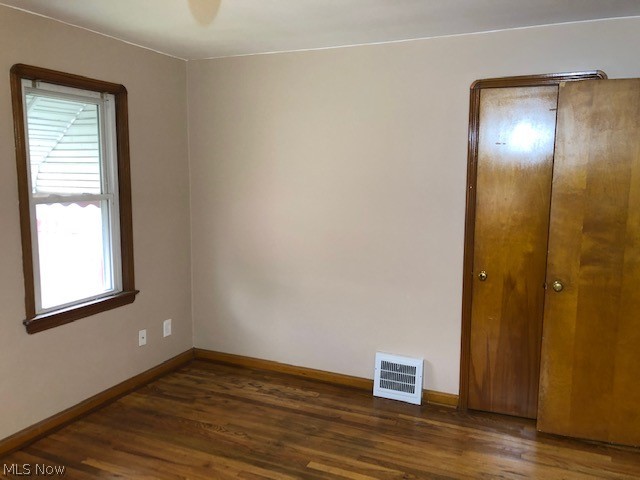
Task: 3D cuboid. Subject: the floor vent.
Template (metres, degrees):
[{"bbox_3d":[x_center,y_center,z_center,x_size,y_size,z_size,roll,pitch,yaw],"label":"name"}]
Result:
[{"bbox_3d":[0.544,0.949,3.567,0.333,0.310,0.062,4,8,24],"label":"floor vent"}]

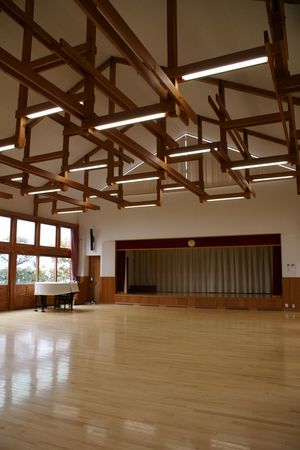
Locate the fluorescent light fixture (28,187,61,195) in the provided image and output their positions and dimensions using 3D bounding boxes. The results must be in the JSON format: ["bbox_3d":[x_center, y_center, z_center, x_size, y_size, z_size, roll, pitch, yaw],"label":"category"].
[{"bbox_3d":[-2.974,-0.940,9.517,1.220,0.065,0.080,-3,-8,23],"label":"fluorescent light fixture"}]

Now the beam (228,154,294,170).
[{"bbox_3d":[2.327,-1.340,7.247,1.450,0.155,0.130,-3,-8,23],"label":"beam"}]

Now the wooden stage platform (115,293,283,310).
[{"bbox_3d":[2.129,3.204,14.640,6.900,0.450,2.500,-3,-8,23],"label":"wooden stage platform"}]

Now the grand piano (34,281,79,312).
[{"bbox_3d":[-3.493,2.622,12.398,1.620,1.020,1.480,5,-9,-34],"label":"grand piano"}]

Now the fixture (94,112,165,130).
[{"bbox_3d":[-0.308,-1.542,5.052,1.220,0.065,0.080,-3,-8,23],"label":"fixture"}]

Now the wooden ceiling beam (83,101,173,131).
[{"bbox_3d":[-0.363,-1.608,5.085,1.560,0.155,0.130,-3,-8,23],"label":"wooden ceiling beam"}]

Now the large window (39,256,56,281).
[{"bbox_3d":[-4.206,1.823,13.868,0.090,1.030,1.050,-3,-8,23],"label":"large window"}]

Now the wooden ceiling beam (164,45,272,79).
[{"bbox_3d":[0.929,-2.172,4.595,1.520,0.155,0.130,-3,-8,23],"label":"wooden ceiling beam"}]

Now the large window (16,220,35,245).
[{"bbox_3d":[-4.733,0.293,12.859,0.090,0.930,1.000,-3,-8,23],"label":"large window"}]

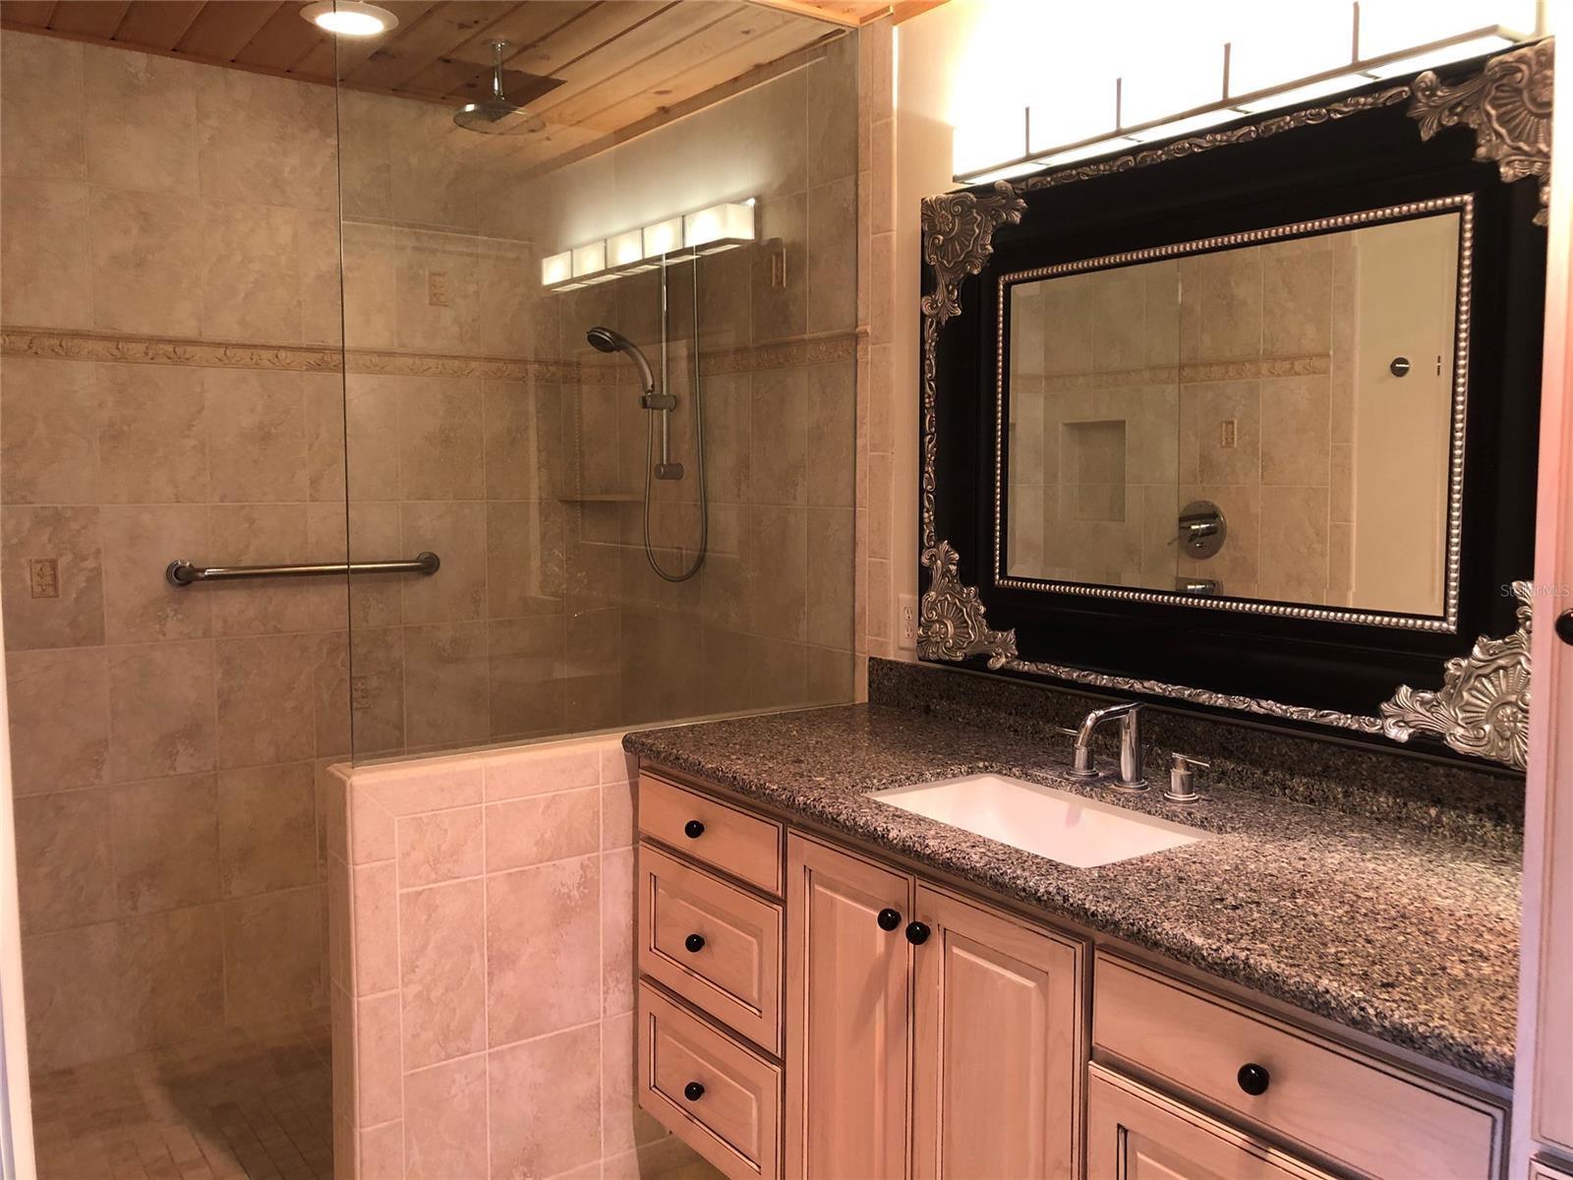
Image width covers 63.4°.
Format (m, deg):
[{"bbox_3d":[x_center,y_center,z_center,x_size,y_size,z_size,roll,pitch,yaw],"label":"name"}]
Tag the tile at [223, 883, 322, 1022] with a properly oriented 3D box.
[{"bbox_3d":[-1.386,0.992,3.439,0.245,0.347,0.010,-3,6,-35],"label":"tile"}]

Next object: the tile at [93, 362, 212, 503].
[{"bbox_3d":[-1.584,-0.389,3.175,0.245,0.344,0.010,-3,6,-35],"label":"tile"}]

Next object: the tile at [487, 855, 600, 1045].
[{"bbox_3d":[-0.482,0.719,2.538,0.245,0.347,0.010,-3,6,-35],"label":"tile"}]

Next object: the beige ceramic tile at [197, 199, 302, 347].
[{"bbox_3d":[-1.310,-0.774,3.118,0.233,0.329,0.012,-3,6,-35],"label":"beige ceramic tile"}]

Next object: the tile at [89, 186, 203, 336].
[{"bbox_3d":[-1.582,-0.811,3.138,0.245,0.345,0.010,-3,6,-35],"label":"tile"}]

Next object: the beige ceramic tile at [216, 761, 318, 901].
[{"bbox_3d":[-1.385,0.644,3.409,0.245,0.347,0.010,-3,6,-35],"label":"beige ceramic tile"}]

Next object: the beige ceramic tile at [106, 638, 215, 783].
[{"bbox_3d":[-1.586,0.307,3.235,0.245,0.347,0.010,-3,6,-35],"label":"beige ceramic tile"}]

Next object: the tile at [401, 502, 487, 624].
[{"bbox_3d":[-0.929,-0.073,3.454,0.233,0.329,0.012,-3,6,-35],"label":"tile"}]

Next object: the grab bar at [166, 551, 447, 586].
[{"bbox_3d":[-1.191,-0.054,3.218,0.673,0.062,0.071,-3,6,-35],"label":"grab bar"}]

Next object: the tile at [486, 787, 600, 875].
[{"bbox_3d":[-0.481,0.476,2.517,0.245,0.135,0.010,-3,6,-35],"label":"tile"}]

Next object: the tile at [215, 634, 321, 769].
[{"bbox_3d":[-1.384,0.295,3.378,0.245,0.347,0.010,-3,6,-35],"label":"tile"}]

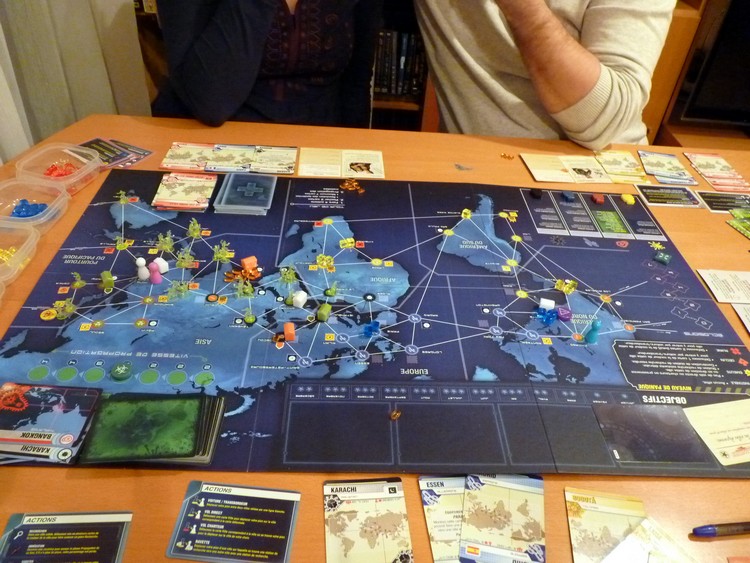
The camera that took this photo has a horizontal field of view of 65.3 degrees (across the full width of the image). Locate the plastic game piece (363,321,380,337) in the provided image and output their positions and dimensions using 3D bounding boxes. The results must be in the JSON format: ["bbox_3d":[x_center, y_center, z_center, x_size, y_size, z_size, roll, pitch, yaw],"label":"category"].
[{"bbox_3d":[-0.003,0.048,0.603,0.009,0.008,0.017,27,44,25],"label":"plastic game piece"}]

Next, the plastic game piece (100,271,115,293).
[{"bbox_3d":[-0.289,-0.002,0.631,0.011,0.011,0.017,-15,43,-23],"label":"plastic game piece"}]

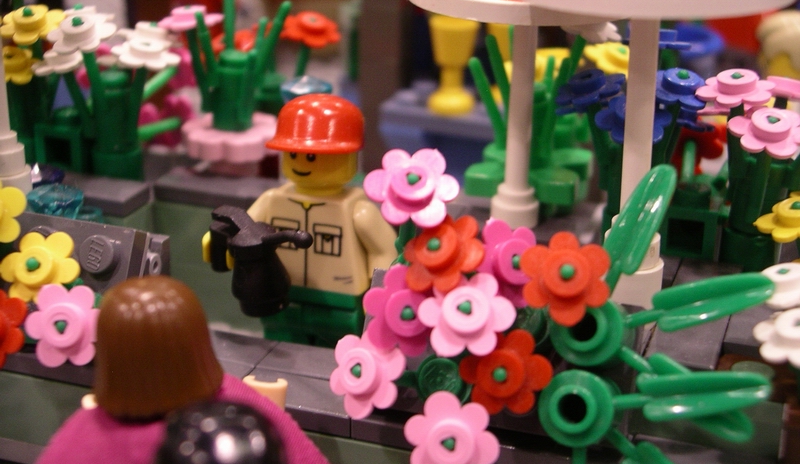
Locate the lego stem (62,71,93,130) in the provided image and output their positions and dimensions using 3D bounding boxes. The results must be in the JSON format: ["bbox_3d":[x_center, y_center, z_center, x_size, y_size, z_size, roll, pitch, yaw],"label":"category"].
[{"bbox_3d":[-0.047,-0.019,0.208,0.002,0.009,0.002,-14,25,0],"label":"lego stem"}]

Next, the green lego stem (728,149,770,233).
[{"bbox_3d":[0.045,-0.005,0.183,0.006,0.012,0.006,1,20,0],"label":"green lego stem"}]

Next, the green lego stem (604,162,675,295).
[{"bbox_3d":[0.026,0.000,0.154,0.004,0.015,0.002,25,13,0],"label":"green lego stem"}]

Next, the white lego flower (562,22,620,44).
[{"bbox_3d":[0.029,-0.031,0.219,0.010,0.003,0.010,1,20,0],"label":"white lego flower"}]

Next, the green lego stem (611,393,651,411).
[{"bbox_3d":[0.025,0.018,0.152,0.004,0.001,0.001,-7,0,0],"label":"green lego stem"}]

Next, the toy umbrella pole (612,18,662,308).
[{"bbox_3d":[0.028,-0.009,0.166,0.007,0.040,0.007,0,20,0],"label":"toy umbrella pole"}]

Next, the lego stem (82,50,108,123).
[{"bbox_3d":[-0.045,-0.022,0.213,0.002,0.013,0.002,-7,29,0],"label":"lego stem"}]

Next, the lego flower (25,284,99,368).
[{"bbox_3d":[-0.039,0.011,0.166,0.009,0.009,0.002,5,-2,13],"label":"lego flower"}]

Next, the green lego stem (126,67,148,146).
[{"bbox_3d":[-0.040,-0.019,0.217,0.002,0.014,0.002,17,36,0],"label":"green lego stem"}]

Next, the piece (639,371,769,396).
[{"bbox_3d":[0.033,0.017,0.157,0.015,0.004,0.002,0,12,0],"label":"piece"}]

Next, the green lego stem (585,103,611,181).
[{"bbox_3d":[0.026,-0.012,0.186,0.002,0.010,0.002,-8,-6,0],"label":"green lego stem"}]

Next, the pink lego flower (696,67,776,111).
[{"bbox_3d":[0.040,-0.017,0.170,0.010,0.002,0.010,3,26,0],"label":"pink lego flower"}]

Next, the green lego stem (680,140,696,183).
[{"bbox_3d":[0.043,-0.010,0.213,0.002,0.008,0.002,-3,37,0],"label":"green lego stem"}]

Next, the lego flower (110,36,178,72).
[{"bbox_3d":[-0.037,-0.027,0.210,0.010,0.003,0.010,13,31,0],"label":"lego flower"}]

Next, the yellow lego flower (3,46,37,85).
[{"bbox_3d":[-0.059,-0.026,0.218,0.010,0.003,0.010,4,35,0],"label":"yellow lego flower"}]

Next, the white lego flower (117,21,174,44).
[{"bbox_3d":[-0.039,-0.031,0.225,0.010,0.003,0.010,14,24,0],"label":"white lego flower"}]

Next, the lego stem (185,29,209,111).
[{"bbox_3d":[-0.031,-0.025,0.220,0.002,0.013,0.002,-10,14,0],"label":"lego stem"}]

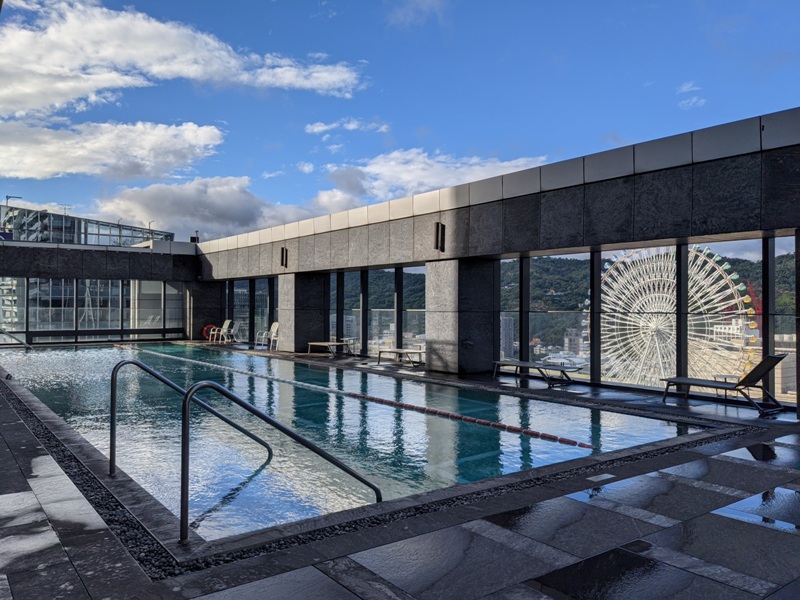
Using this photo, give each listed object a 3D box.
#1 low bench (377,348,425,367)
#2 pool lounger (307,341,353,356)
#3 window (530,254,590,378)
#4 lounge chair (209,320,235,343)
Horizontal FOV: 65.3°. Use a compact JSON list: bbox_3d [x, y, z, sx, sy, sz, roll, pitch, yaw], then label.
[{"bbox_3d":[0.199,1.495,15.794,0.706,0.360,1.882,1,-1,-37],"label":"low bench"},{"bbox_3d":[-2.076,1.528,19.059,0.706,0.360,1.926,1,-1,-37],"label":"pool lounger"},{"bbox_3d":[3.454,0.351,13.217,0.100,2.620,1.700,1,-1,-37],"label":"window"},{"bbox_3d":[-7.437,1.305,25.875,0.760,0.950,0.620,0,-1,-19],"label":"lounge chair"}]

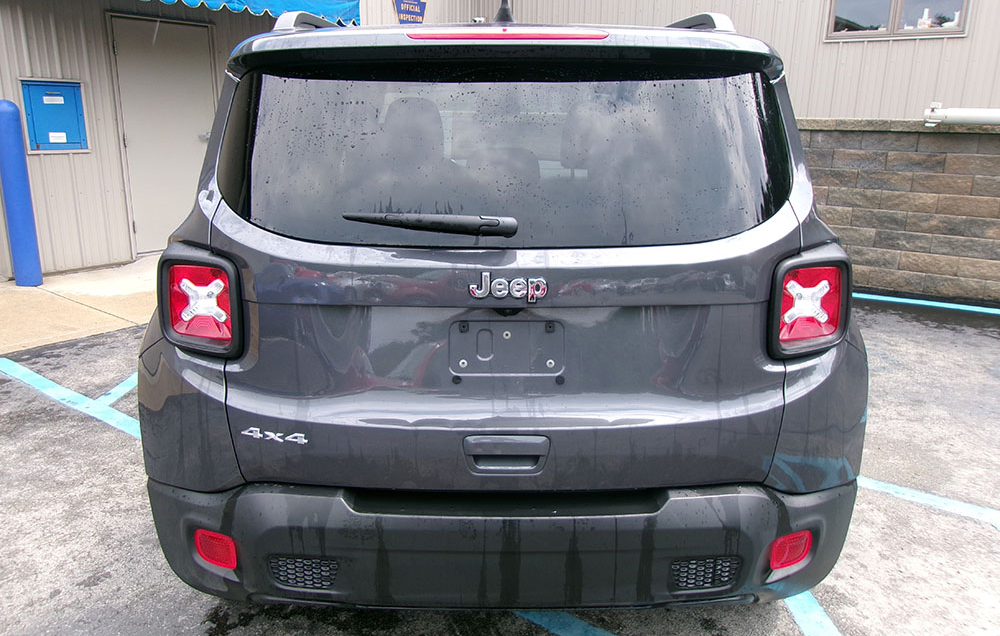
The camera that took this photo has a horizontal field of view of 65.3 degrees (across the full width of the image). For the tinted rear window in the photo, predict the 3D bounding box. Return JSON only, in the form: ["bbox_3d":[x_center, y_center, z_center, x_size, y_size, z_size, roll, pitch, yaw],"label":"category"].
[{"bbox_3d":[0.011,-0.346,1.702,1.285,0.415,0.140,0,-5,0],"label":"tinted rear window"}]

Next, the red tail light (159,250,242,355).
[{"bbox_3d":[-0.653,-0.043,1.706,0.200,0.225,0.135,2,11,8],"label":"red tail light"}]

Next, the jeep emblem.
[{"bbox_3d":[0.015,-0.061,1.581,0.158,0.064,0.012,0,8,0],"label":"jeep emblem"}]

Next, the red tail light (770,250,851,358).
[{"bbox_3d":[0.669,-0.036,1.708,0.200,0.225,0.135,-2,11,-8],"label":"red tail light"}]

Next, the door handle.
[{"bbox_3d":[0.014,0.287,1.651,0.178,0.087,0.035,0,14,0],"label":"door handle"}]

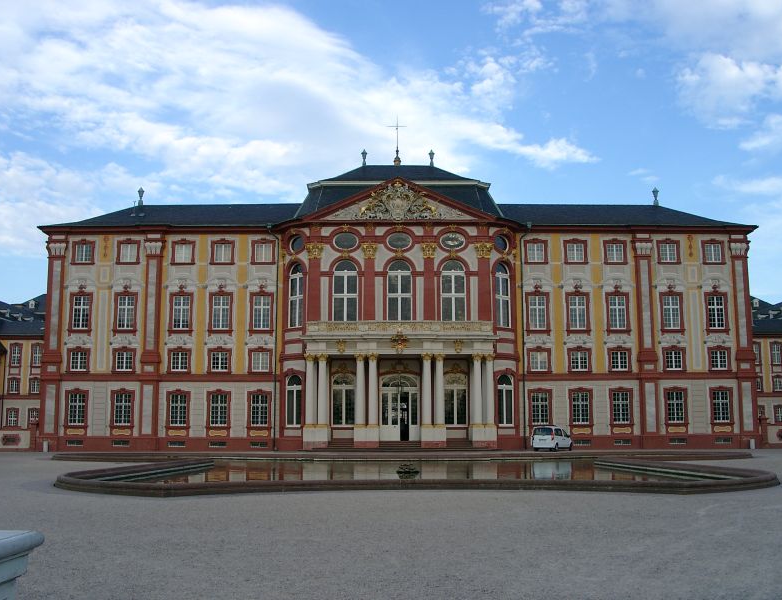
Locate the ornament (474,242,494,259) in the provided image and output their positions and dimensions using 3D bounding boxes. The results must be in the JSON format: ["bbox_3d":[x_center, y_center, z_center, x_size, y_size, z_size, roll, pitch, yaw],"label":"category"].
[{"bbox_3d":[7.131,-3.774,60.256,1.459,1.262,0.600,0,-7,-1],"label":"ornament"}]

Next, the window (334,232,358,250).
[{"bbox_3d":[-3.552,-4.617,61.892,1.952,1.366,0.200,0,-8,-1],"label":"window"}]

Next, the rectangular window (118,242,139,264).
[{"bbox_3d":[-21.403,-3.798,64.253,1.520,1.710,0.250,0,-8,-1],"label":"rectangular window"}]

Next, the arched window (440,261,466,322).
[{"bbox_3d":[4.779,-0.575,59.940,1.901,4.992,0.250,0,-8,-1],"label":"arched window"}]

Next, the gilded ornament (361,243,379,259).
[{"bbox_3d":[-1.693,-3.885,61.867,1.250,1.230,0.400,0,-8,-1],"label":"gilded ornament"}]

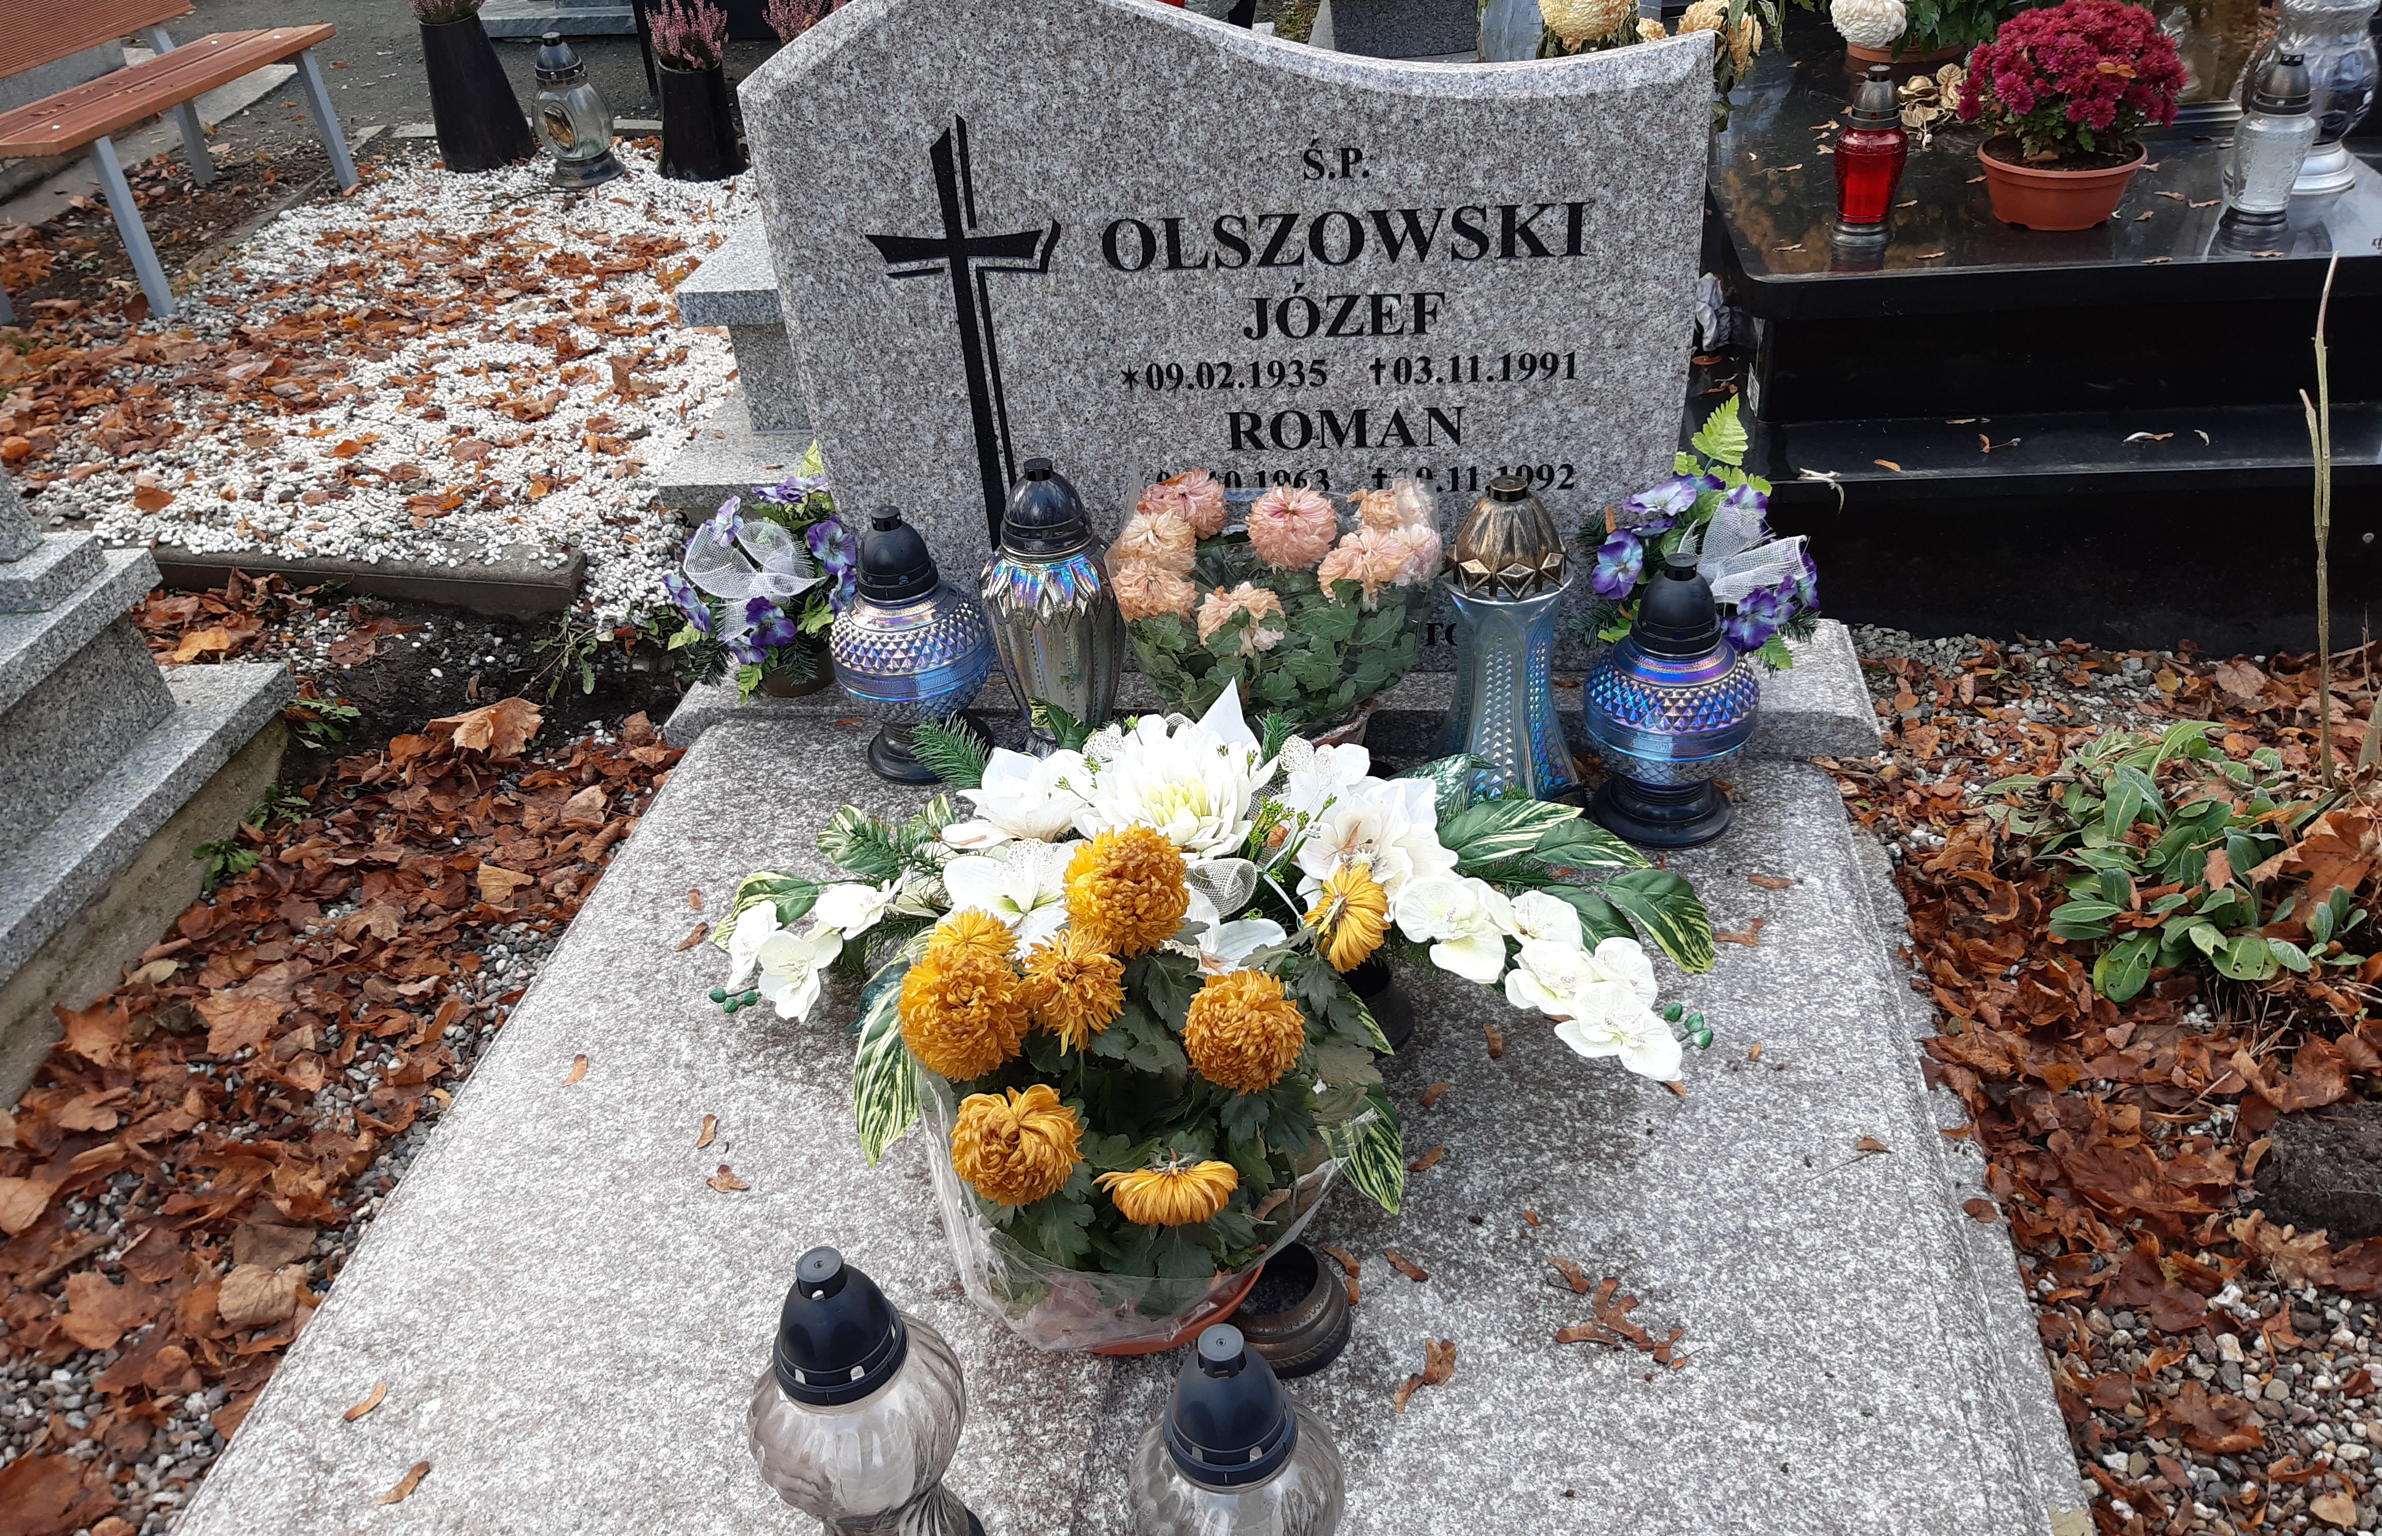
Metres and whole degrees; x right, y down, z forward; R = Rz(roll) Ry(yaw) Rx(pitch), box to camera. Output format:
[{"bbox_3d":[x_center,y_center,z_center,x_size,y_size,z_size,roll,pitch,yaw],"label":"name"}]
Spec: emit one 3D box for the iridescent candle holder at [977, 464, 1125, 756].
[{"bbox_3d":[-0.125,-0.141,1.677,0.137,0.316,0.137,0,33,9],"label":"iridescent candle holder"}]

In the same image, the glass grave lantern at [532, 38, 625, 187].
[{"bbox_3d":[-1.680,-1.795,4.836,0.205,0.360,0.205,-1,34,7],"label":"glass grave lantern"}]

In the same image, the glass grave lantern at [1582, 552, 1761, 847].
[{"bbox_3d":[0.426,-0.069,1.580,0.156,0.268,0.156,0,33,9],"label":"glass grave lantern"}]

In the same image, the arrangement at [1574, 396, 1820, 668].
[{"bbox_3d":[0.474,-0.221,1.679,0.235,0.270,0.200,-10,33,-8],"label":"arrangement"}]

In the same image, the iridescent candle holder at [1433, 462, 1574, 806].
[{"bbox_3d":[0.301,-0.126,1.704,0.138,0.314,0.138,1,34,10],"label":"iridescent candle holder"}]

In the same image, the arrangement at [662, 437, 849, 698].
[{"bbox_3d":[-0.431,-0.195,1.814,0.205,0.245,0.185,10,35,22],"label":"arrangement"}]

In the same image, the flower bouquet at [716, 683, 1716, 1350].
[{"bbox_3d":[0.005,0.139,1.344,0.765,0.315,0.510,1,34,10],"label":"flower bouquet"}]

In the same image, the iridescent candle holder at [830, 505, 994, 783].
[{"bbox_3d":[-0.271,-0.129,1.723,0.156,0.268,0.156,0,33,9],"label":"iridescent candle holder"}]

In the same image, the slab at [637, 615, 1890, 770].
[{"bbox_3d":[0.061,-0.081,1.866,1.220,0.070,0.201,0,33,9],"label":"slab"}]

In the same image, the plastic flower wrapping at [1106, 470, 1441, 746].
[{"bbox_3d":[0.088,-0.126,1.752,0.295,0.295,0.270,1,34,10],"label":"plastic flower wrapping"}]

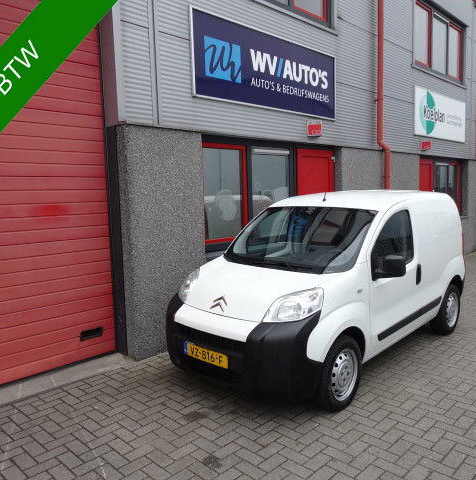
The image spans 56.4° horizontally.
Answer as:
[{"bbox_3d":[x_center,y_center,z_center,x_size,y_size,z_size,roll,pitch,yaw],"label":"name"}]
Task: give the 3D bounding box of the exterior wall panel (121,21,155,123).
[{"bbox_3d":[-1.046,-1.697,4.615,0.420,1.000,0.080,-7,8,-44],"label":"exterior wall panel"}]

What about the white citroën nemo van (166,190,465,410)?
[{"bbox_3d":[1.023,0.373,4.887,1.740,1.730,3.870,4,8,43],"label":"white citroën nemo van"}]

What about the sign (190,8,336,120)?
[{"bbox_3d":[0.507,-2.242,6.002,2.900,0.990,0.070,-7,8,-44],"label":"sign"}]

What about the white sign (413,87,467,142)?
[{"bbox_3d":[4.620,-2.774,10.052,2.920,0.970,0.060,-7,8,-44],"label":"white sign"}]

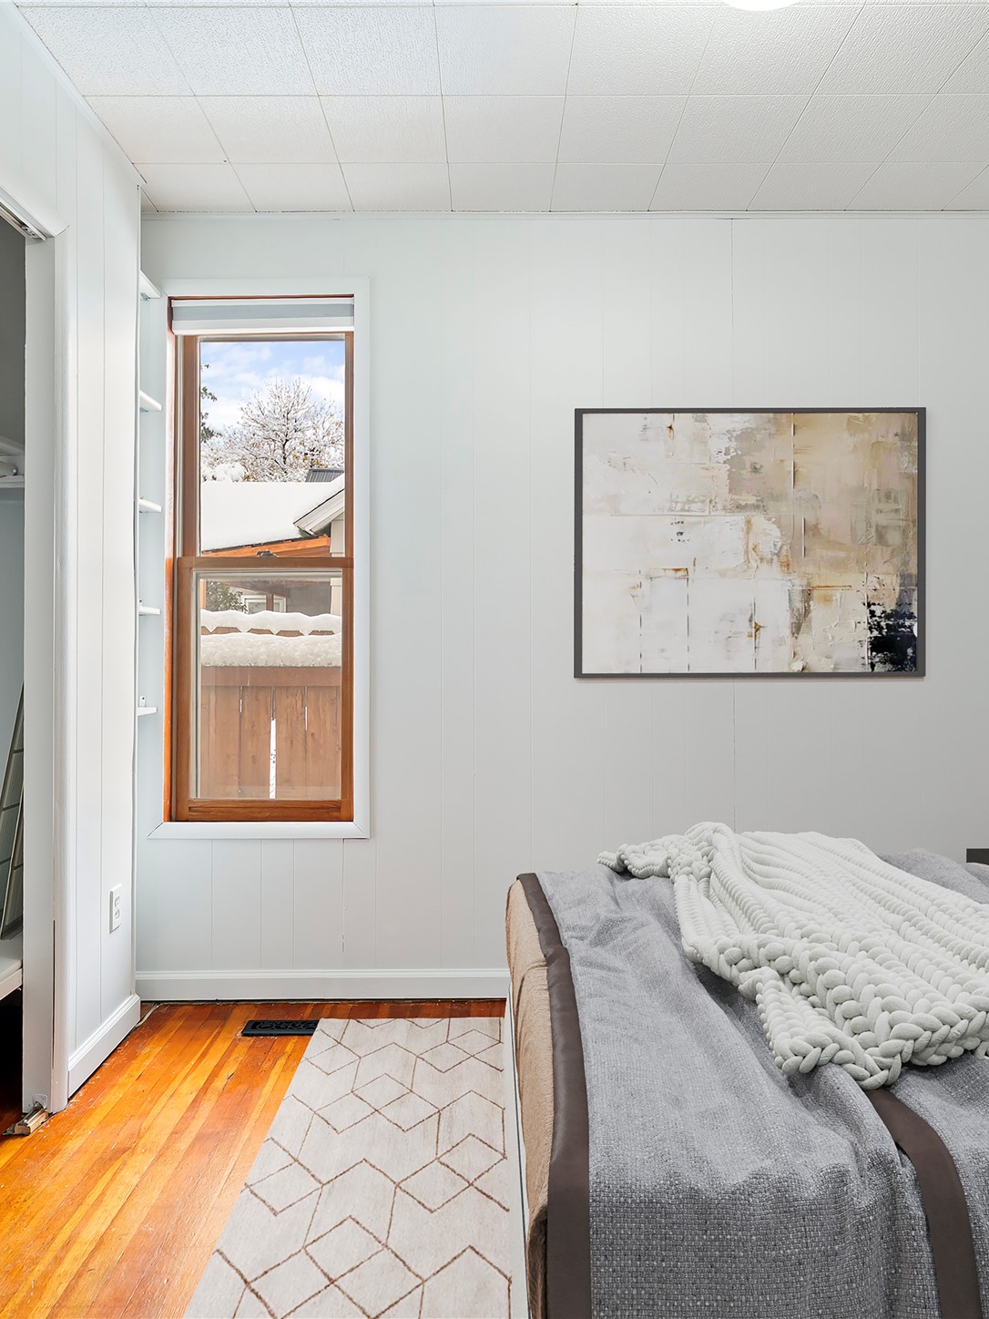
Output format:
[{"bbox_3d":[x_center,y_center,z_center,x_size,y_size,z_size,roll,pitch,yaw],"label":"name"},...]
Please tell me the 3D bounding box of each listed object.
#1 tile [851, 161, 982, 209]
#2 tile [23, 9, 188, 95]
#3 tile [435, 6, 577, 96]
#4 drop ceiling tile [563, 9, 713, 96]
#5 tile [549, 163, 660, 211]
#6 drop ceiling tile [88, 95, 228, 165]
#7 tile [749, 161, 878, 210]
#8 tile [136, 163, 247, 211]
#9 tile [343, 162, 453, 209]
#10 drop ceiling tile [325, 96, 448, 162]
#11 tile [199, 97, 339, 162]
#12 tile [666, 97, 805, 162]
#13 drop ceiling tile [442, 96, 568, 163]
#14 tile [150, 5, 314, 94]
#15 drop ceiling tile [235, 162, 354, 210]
[{"bbox_3d":[1.242,-1.403,2.601,0.305,0.016,0.267,0,0,0],"label":"tile"},{"bbox_3d":[-0.877,-1.393,2.012,0.281,0.018,0.297,0,0,0],"label":"tile"},{"bbox_3d":[0.024,-1.391,2.011,0.305,0.018,0.305,0,1,0],"label":"tile"},{"bbox_3d":[0.329,-1.391,2.011,0.305,0.018,0.305,0,1,0],"label":"drop ceiling tile"},{"bbox_3d":[0.327,-1.400,2.600,0.305,0.016,0.267,0,0,0],"label":"tile"},{"bbox_3d":[-0.880,-1.397,2.318,0.285,0.018,0.305,0,1,0],"label":"drop ceiling tile"},{"bbox_3d":[0.939,-1.400,2.602,0.305,0.018,0.270,0,1,0],"label":"tile"},{"bbox_3d":[-0.890,-1.402,2.605,0.305,0.018,0.270,0,1,0],"label":"tile"},{"bbox_3d":[-0.280,-1.401,2.604,0.305,0.018,0.270,0,1,0],"label":"tile"},{"bbox_3d":[-0.282,-1.397,2.315,0.305,0.016,0.301,0,0,0],"label":"drop ceiling tile"},{"bbox_3d":[-0.585,-1.397,2.317,0.305,0.018,0.305,0,1,0],"label":"tile"},{"bbox_3d":[0.634,-1.396,2.315,0.305,0.018,0.305,0,1,0],"label":"tile"},{"bbox_3d":[0.023,-1.398,2.316,0.305,0.016,0.301,0,0,0],"label":"drop ceiling tile"},{"bbox_3d":[-0.586,-1.395,2.016,0.305,0.016,0.298,0,0,0],"label":"tile"},{"bbox_3d":[-0.587,-1.397,2.599,0.305,0.016,0.267,0,0,0],"label":"drop ceiling tile"}]

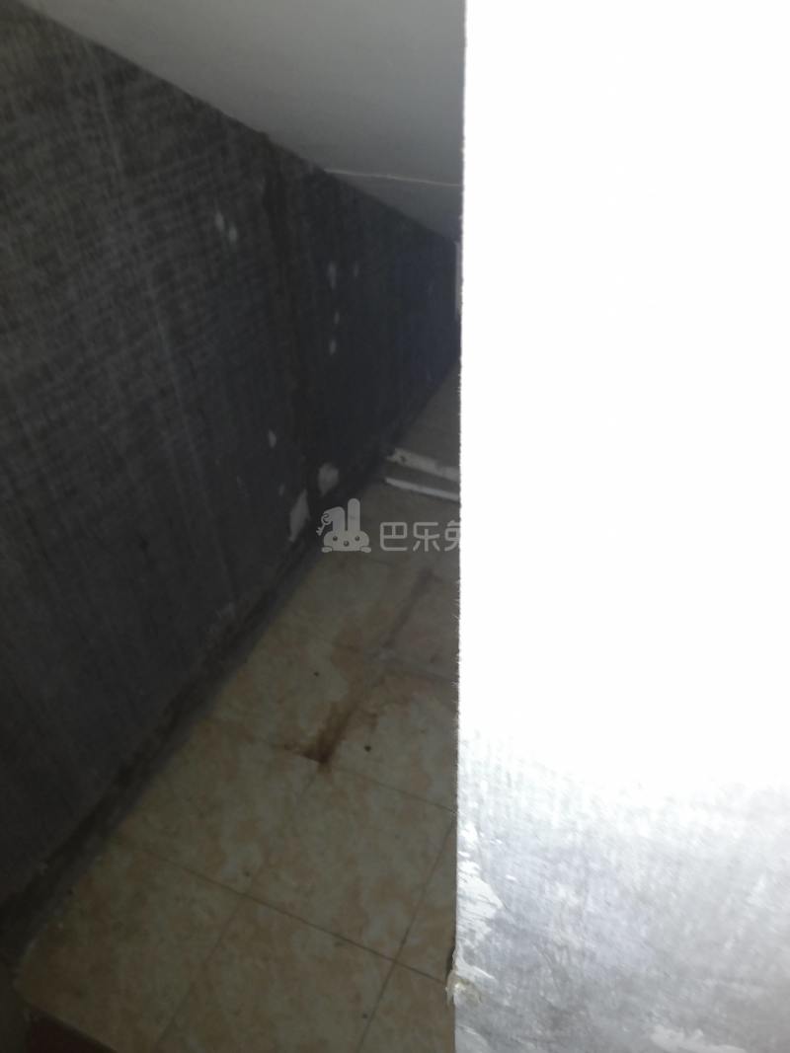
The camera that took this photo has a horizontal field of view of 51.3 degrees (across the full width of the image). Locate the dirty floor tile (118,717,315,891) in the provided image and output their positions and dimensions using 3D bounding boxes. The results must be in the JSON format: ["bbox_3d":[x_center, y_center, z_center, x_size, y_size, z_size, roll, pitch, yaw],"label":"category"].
[{"bbox_3d":[-0.352,0.556,1.668,0.300,0.010,0.300,13,43,20],"label":"dirty floor tile"}]

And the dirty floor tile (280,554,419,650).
[{"bbox_3d":[-0.108,0.186,2.081,0.300,0.010,0.300,13,43,20],"label":"dirty floor tile"}]

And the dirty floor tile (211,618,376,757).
[{"bbox_3d":[-0.230,0.371,1.875,0.300,0.010,0.300,13,43,20],"label":"dirty floor tile"}]

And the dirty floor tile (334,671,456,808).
[{"bbox_3d":[0.046,0.437,1.770,0.300,0.010,0.300,13,43,20],"label":"dirty floor tile"}]

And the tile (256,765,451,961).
[{"bbox_3d":[-0.076,0.622,1.563,0.300,0.010,0.300,13,43,20],"label":"tile"}]

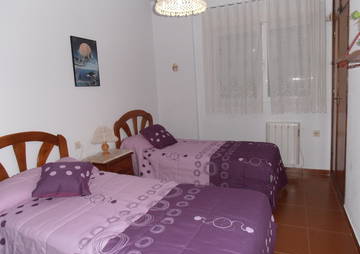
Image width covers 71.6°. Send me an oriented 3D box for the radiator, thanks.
[{"bbox_3d":[1.319,0.229,3.192,0.395,0.565,0.100,0,8,25],"label":"radiator"}]

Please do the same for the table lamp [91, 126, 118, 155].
[{"bbox_3d":[-0.779,0.174,2.597,0.270,0.310,0.270,0,8,25],"label":"table lamp"}]

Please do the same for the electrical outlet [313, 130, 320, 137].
[{"bbox_3d":[1.687,0.092,3.079,0.085,0.080,0.020,0,8,25],"label":"electrical outlet"}]

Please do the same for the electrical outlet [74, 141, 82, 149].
[{"bbox_3d":[-0.999,0.184,2.474,0.020,0.083,0.080,0,8,25],"label":"electrical outlet"}]

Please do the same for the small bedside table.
[{"bbox_3d":[-0.741,0.579,2.670,0.325,0.515,0.480,0,8,25],"label":"small bedside table"}]

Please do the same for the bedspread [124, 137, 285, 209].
[{"bbox_3d":[0.276,0.392,2.952,1.800,0.575,0.950,0,8,25],"label":"bedspread"}]

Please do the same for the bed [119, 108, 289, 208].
[{"bbox_3d":[0.239,0.262,2.960,1.875,0.955,0.950,0,8,25],"label":"bed"}]

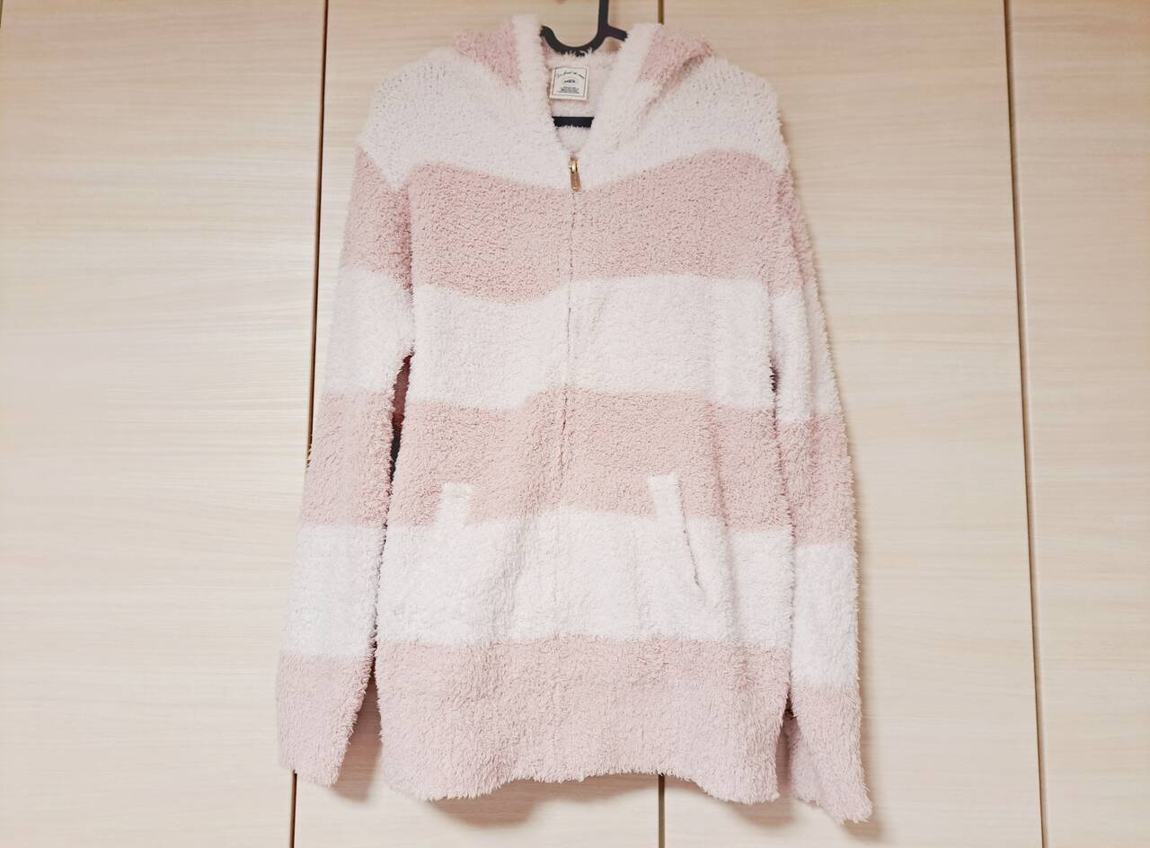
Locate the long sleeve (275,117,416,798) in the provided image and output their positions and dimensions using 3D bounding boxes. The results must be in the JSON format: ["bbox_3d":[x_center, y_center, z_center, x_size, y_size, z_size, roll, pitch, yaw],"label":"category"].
[{"bbox_3d":[-0.216,0.019,0.765,0.106,0.615,0.080,0,-6,2],"label":"long sleeve"}]

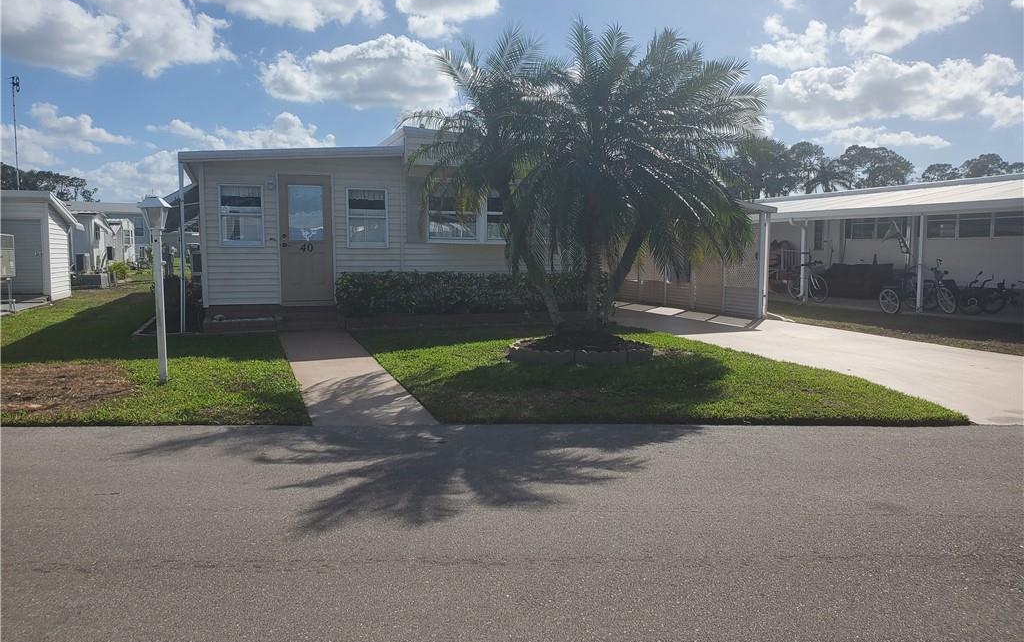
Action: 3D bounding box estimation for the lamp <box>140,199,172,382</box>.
[{"bbox_3d":[-3.620,-0.315,7.900,0.260,1.940,0.260,-1,5,-4],"label":"lamp"}]

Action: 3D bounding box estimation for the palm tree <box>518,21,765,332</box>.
[{"bbox_3d":[1.670,-1.840,9.950,3.150,3.980,3.000,0,5,0],"label":"palm tree"}]

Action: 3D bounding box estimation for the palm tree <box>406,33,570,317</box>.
[{"bbox_3d":[-0.300,-1.830,10.100,2.250,3.880,2.250,0,5,0],"label":"palm tree"}]

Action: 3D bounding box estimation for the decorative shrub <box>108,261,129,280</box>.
[{"bbox_3d":[-18.400,-2.360,36.000,0.950,0.880,0.900,0,5,0],"label":"decorative shrub"}]

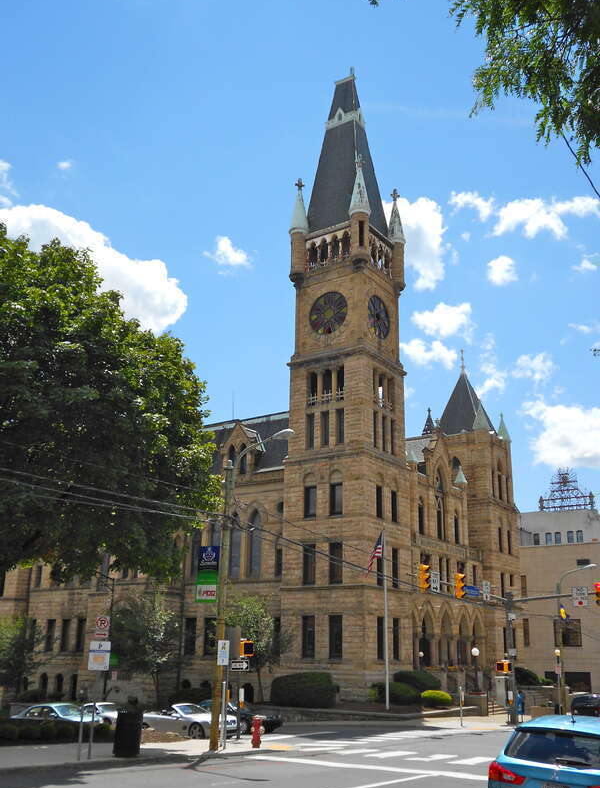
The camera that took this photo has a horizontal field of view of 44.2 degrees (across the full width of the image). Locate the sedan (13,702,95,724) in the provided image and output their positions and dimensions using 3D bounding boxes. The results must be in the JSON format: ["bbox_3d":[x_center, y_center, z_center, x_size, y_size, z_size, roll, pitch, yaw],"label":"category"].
[{"bbox_3d":[-11.160,14.823,33.662,4.650,1.430,1.800,-16,-25,33],"label":"sedan"}]

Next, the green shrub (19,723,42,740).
[{"bbox_3d":[-7.575,9.462,20.718,0.680,0.499,0.650,7,-19,-17],"label":"green shrub"}]

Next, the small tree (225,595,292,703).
[{"bbox_3d":[-2.287,14.020,40.805,3.400,5.600,3.400,1,-18,0],"label":"small tree"}]

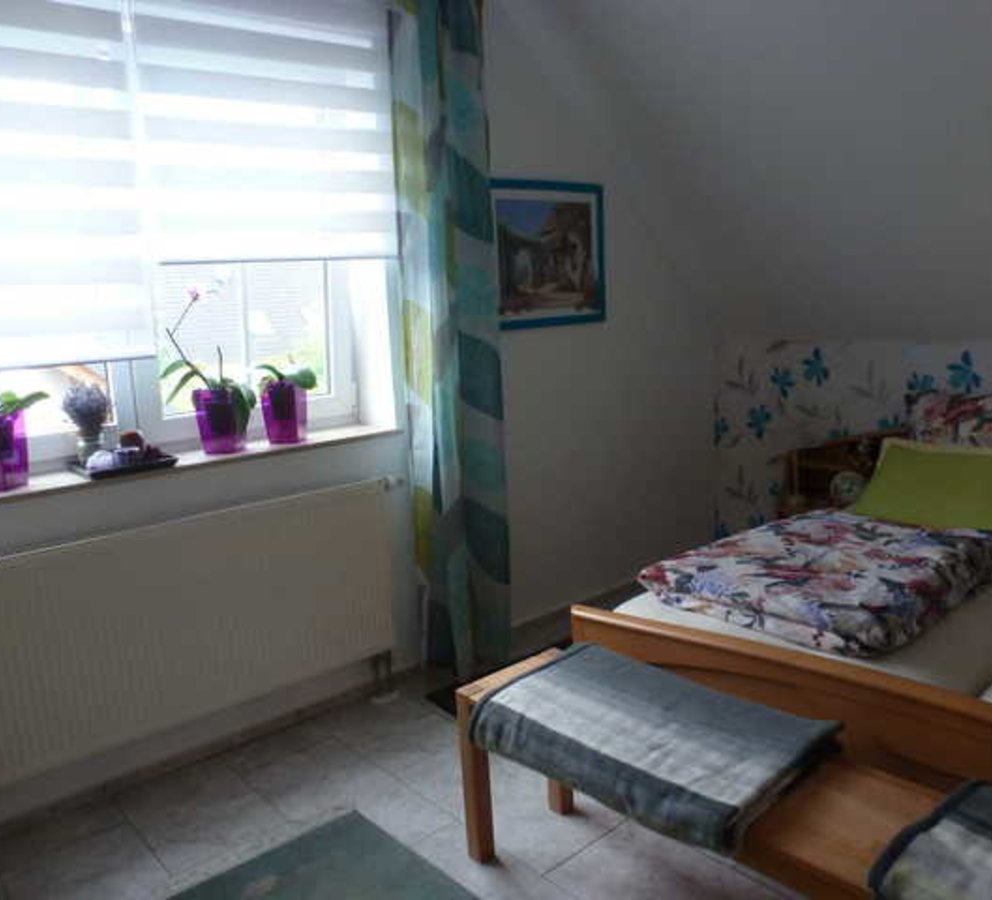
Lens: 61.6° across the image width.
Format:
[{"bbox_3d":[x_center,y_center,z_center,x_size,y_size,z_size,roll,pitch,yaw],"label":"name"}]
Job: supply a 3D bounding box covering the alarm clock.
[{"bbox_3d":[1.425,0.155,3.354,0.142,0.145,0.069,1,10,34],"label":"alarm clock"}]

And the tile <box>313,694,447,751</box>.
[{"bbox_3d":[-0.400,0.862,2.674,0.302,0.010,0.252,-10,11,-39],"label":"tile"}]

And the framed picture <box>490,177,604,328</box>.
[{"bbox_3d":[0.226,-0.784,3.339,0.648,0.566,0.025,-11,10,-40],"label":"framed picture"}]

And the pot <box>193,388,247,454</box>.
[{"bbox_3d":[-0.869,-0.091,2.652,0.164,0.194,0.164,-5,8,1],"label":"pot"}]

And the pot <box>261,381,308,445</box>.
[{"bbox_3d":[-0.699,-0.122,2.748,0.145,0.195,0.145,-3,9,0],"label":"pot"}]

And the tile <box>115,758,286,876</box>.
[{"bbox_3d":[-0.808,0.975,2.242,0.300,0.010,0.480,-11,10,-40],"label":"tile"}]

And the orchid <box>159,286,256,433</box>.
[{"bbox_3d":[-0.889,-0.273,2.563,0.230,0.460,0.170,-10,11,-39],"label":"orchid"}]

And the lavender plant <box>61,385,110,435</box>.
[{"bbox_3d":[-1.153,-0.111,2.343,0.140,0.155,0.140,-10,11,-39],"label":"lavender plant"}]

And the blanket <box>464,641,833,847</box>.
[{"bbox_3d":[0.290,0.552,1.661,0.365,0.100,0.670,-10,11,-39],"label":"blanket"}]

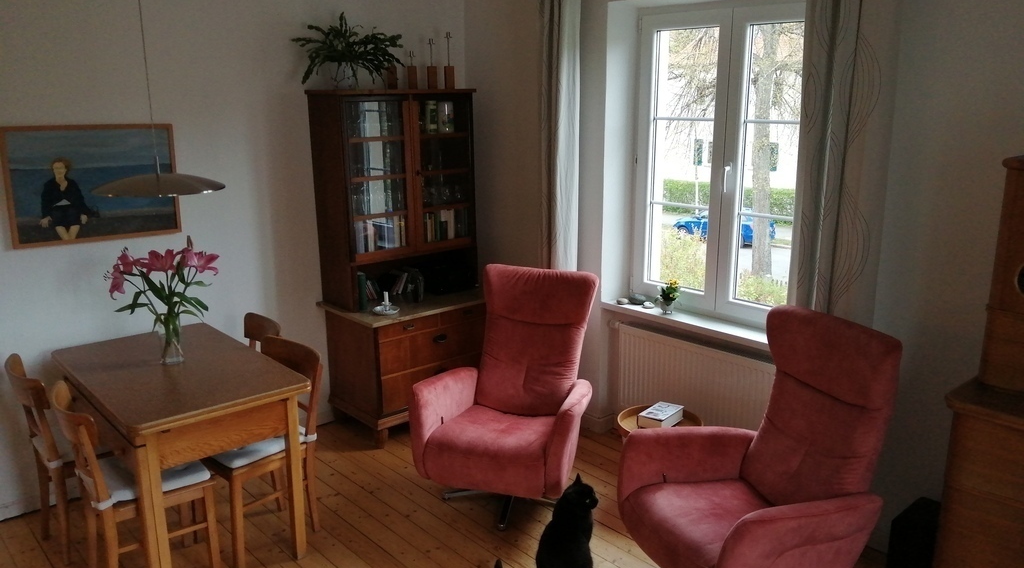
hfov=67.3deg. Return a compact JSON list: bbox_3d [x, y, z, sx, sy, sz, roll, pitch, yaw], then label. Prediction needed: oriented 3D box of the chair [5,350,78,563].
[{"bbox_3d":[-1.834,0.721,3.335,0.459,0.837,0.425,-12,18,-41],"label":"chair"}]

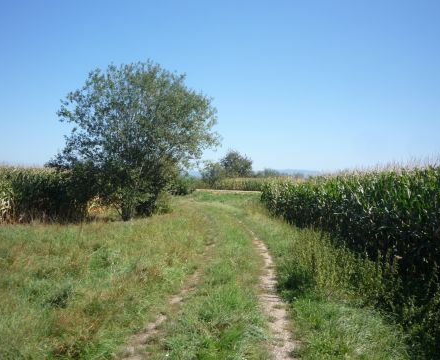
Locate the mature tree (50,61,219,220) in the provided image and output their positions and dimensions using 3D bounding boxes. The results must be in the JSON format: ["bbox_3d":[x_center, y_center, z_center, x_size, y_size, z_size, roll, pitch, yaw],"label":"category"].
[{"bbox_3d":[-4.080,-1.896,21.300,7.900,7.600,7.400,0,1,0],"label":"mature tree"}]

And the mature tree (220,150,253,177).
[{"bbox_3d":[3.533,-2.355,95.000,6.900,8.000,6.600,0,1,0],"label":"mature tree"}]

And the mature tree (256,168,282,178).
[{"bbox_3d":[20.769,-1.285,190.000,10.000,8.000,9.000,0,1,0],"label":"mature tree"}]

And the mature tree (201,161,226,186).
[{"bbox_3d":[-1.245,-1.054,85.000,5.000,5.400,4.800,0,1,0],"label":"mature tree"}]

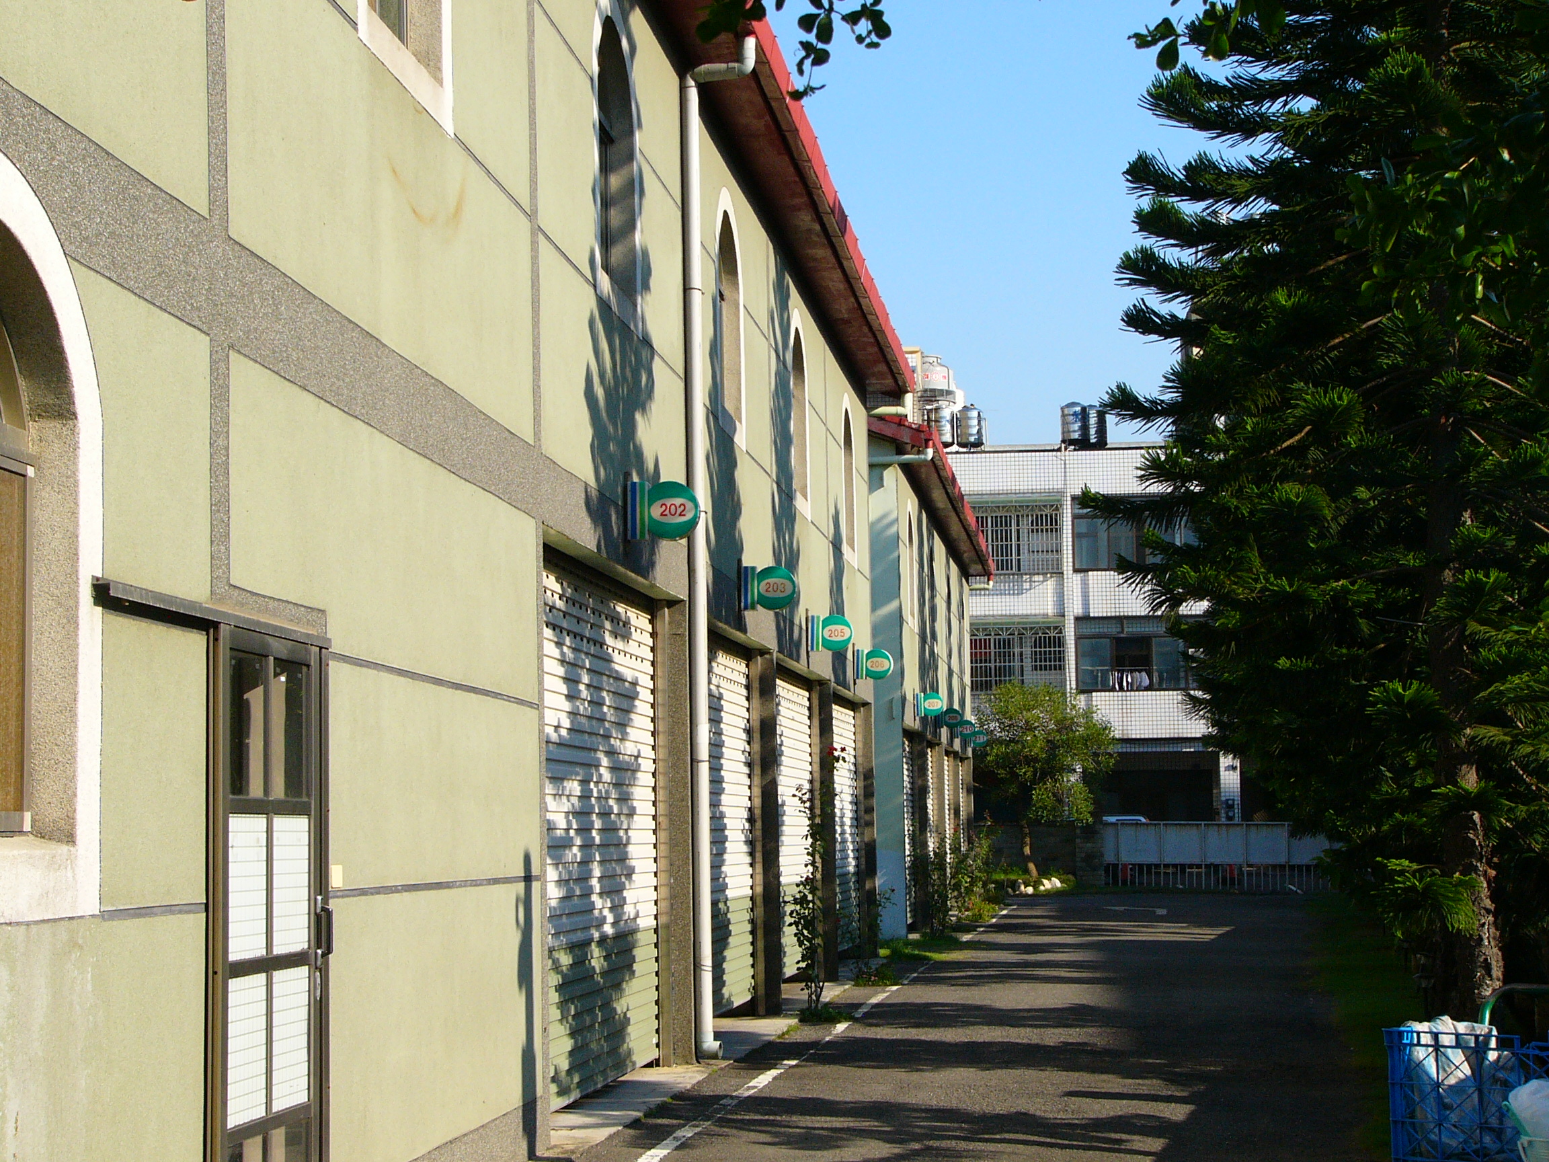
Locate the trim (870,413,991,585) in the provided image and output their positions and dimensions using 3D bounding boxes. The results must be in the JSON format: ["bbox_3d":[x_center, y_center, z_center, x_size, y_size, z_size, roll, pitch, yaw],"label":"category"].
[{"bbox_3d":[3.038,-1.171,52.477,0.950,0.520,23.800,-1,-5,6],"label":"trim"}]

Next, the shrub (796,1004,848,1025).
[{"bbox_3d":[0.397,3.444,23.579,0.420,0.150,0.380,-1,-5,6],"label":"shrub"}]

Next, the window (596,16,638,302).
[{"bbox_3d":[-0.997,-2.475,17.289,0.200,1.530,1.400,-1,-5,6],"label":"window"}]

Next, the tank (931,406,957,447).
[{"bbox_3d":[4.643,-4.291,82.000,0.740,1.200,0.740,-1,-5,6],"label":"tank"}]

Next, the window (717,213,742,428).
[{"bbox_3d":[-0.422,-2.026,22.488,0.200,1.530,1.370,-1,-5,6],"label":"window"}]

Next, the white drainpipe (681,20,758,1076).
[{"bbox_3d":[-0.331,-0.296,19.915,0.490,6.950,0.120,-1,-5,6],"label":"white drainpipe"}]

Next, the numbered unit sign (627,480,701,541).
[{"bbox_3d":[-0.643,-0.422,17.244,0.430,0.355,0.100,-1,-5,6],"label":"numbered unit sign"}]

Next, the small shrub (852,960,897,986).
[{"bbox_3d":[1.014,3.927,29.612,0.460,0.230,0.420,-1,-5,6],"label":"small shrub"}]

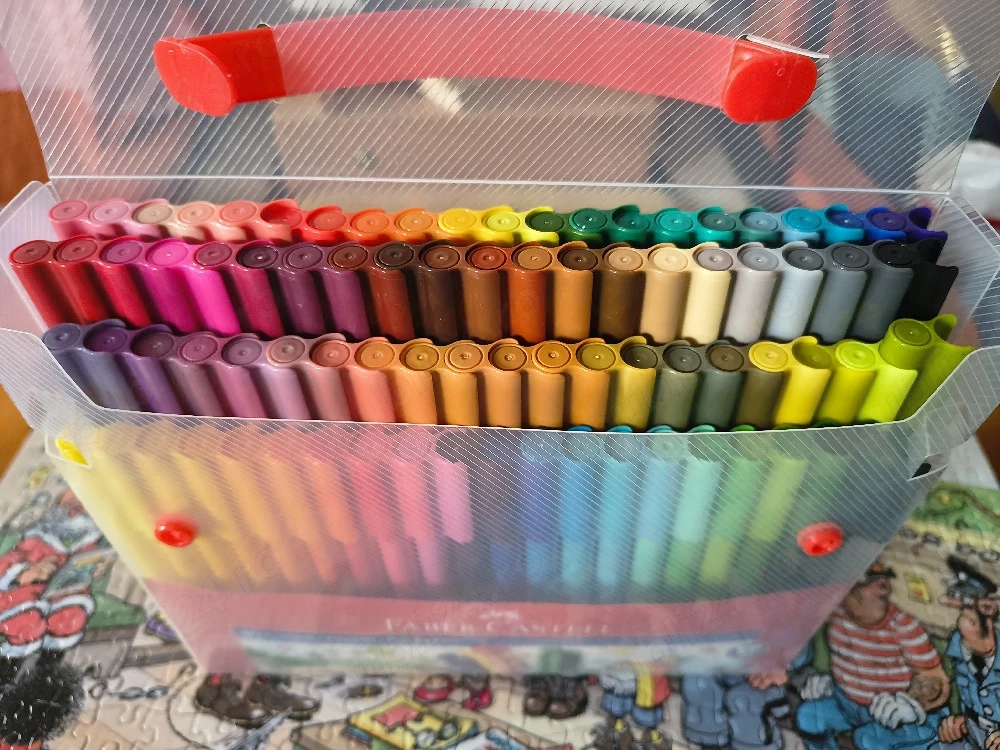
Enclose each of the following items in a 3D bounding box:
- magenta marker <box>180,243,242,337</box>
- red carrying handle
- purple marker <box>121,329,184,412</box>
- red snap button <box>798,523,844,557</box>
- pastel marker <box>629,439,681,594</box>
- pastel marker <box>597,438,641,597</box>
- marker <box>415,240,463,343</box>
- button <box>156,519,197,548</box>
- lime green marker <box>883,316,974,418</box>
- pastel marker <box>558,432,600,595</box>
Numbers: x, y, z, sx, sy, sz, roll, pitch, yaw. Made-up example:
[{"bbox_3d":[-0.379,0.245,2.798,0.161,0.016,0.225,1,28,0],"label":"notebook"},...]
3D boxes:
[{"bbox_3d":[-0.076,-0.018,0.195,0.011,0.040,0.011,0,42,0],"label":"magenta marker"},{"bbox_3d":[-0.003,-0.077,0.172,0.149,0.021,0.028,0,38,-1],"label":"red carrying handle"},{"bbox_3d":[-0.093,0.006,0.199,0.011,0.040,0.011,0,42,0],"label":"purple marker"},{"bbox_3d":[0.095,0.049,0.207,0.012,0.012,0.004,0,44,-1],"label":"red snap button"},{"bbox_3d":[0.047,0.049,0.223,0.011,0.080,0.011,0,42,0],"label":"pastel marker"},{"bbox_3d":[0.034,0.067,0.230,0.011,0.130,0.011,-2,43,0],"label":"pastel marker"},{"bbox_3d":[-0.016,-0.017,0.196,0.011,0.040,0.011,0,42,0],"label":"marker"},{"bbox_3d":[-0.096,0.047,0.204,0.012,0.012,0.005,0,42,0],"label":"button"},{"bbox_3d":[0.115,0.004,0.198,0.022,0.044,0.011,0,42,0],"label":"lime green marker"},{"bbox_3d":[0.024,0.067,0.230,0.011,0.130,0.011,-2,43,0],"label":"pastel marker"}]

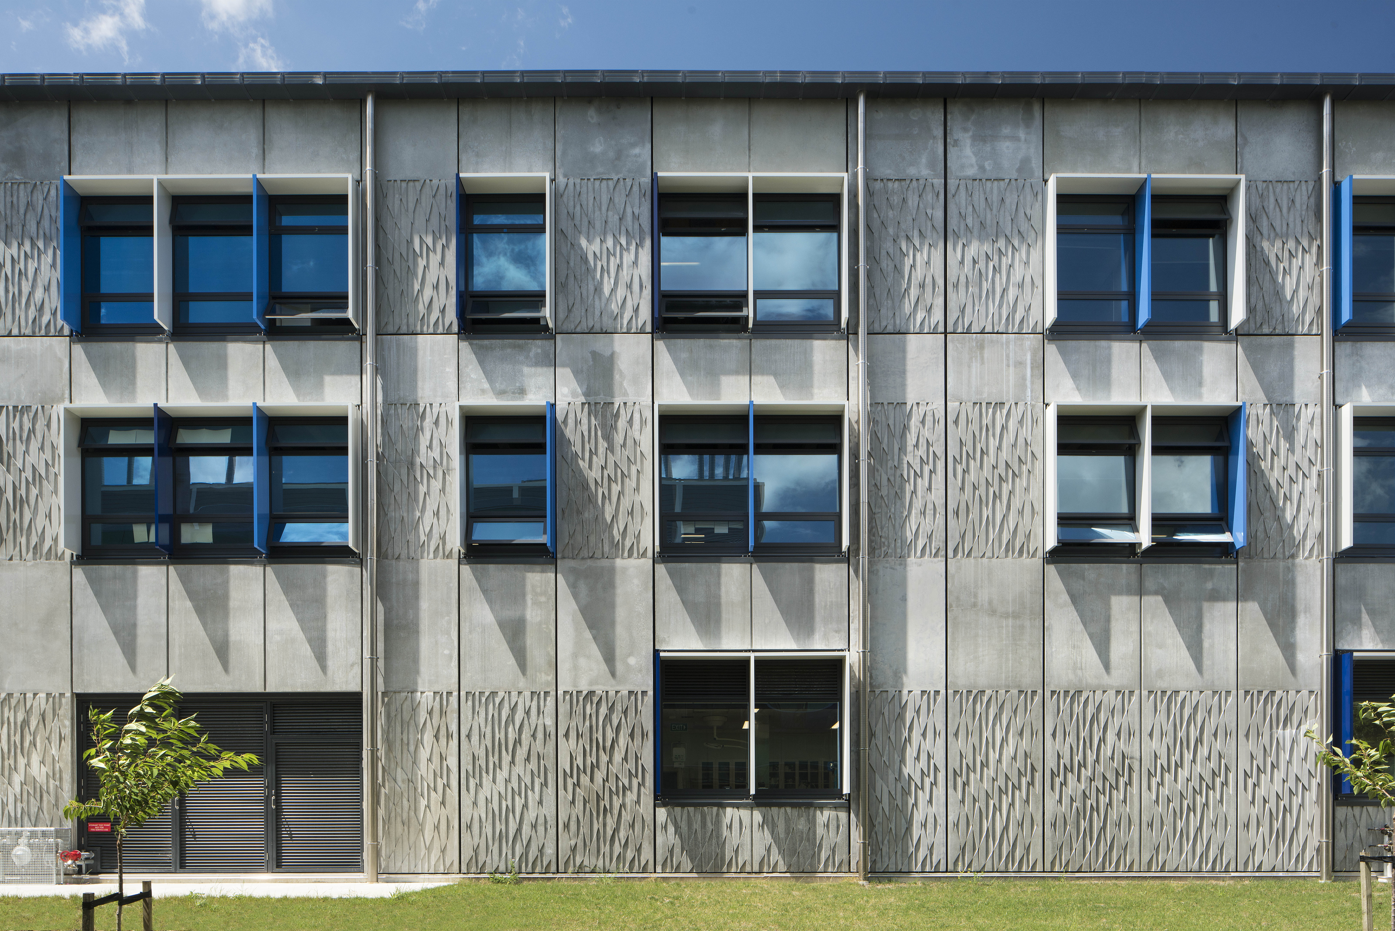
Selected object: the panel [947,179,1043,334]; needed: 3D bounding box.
[{"bbox_3d":[4.614,-3.231,14.450,1.485,2.396,0.100,0,0,0],"label":"panel"}]

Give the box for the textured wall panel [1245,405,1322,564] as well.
[{"bbox_3d":[9.069,0.257,14.450,1.282,2.421,0.100,0,0,0],"label":"textured wall panel"}]

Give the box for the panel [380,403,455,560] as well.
[{"bbox_3d":[-4.375,0.255,14.550,1.223,2.430,0.100,0,0,0],"label":"panel"}]

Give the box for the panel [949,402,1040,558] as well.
[{"bbox_3d":[4.606,0.224,14.450,1.434,2.421,0.100,0,0,0],"label":"panel"}]

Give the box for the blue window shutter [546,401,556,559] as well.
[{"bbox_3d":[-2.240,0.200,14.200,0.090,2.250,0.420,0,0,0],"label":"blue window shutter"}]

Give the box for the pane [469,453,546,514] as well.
[{"bbox_3d":[-2.996,0.286,14.780,1.264,0.970,0.030,0,0,0],"label":"pane"}]

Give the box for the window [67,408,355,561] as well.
[{"bbox_3d":[-7.440,0.242,14.270,4.464,2.341,0.400,0,0,0],"label":"window"}]

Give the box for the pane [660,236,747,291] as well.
[{"bbox_3d":[0.102,-3.168,14.515,1.376,0.900,0.030,0,0,0],"label":"pane"}]

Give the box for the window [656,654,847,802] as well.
[{"bbox_3d":[0.844,4.025,14.270,2.943,2.299,0.400,0,0,0],"label":"window"}]

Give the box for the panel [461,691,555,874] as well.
[{"bbox_3d":[-2.997,5.004,14.730,1.464,2.894,0.100,0,0,0],"label":"panel"}]

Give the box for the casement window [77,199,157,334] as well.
[{"bbox_3d":[-9.117,-3.171,14.750,1.383,2.178,0.150,0,0,0],"label":"casement window"}]

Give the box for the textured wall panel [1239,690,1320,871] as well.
[{"bbox_3d":[9.072,4.919,14.550,1.274,2.837,0.100,0,0,0],"label":"textured wall panel"}]

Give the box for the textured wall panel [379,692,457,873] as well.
[{"bbox_3d":[-4.341,4.932,14.550,1.257,2.846,0.100,0,0,0],"label":"textured wall panel"}]

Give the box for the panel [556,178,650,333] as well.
[{"bbox_3d":[-1.455,-3.244,14.450,1.476,2.404,0.100,0,0,0],"label":"panel"}]

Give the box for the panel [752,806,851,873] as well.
[{"bbox_3d":[1.622,5.828,14.550,1.512,1.036,0.100,0,0,0],"label":"panel"}]

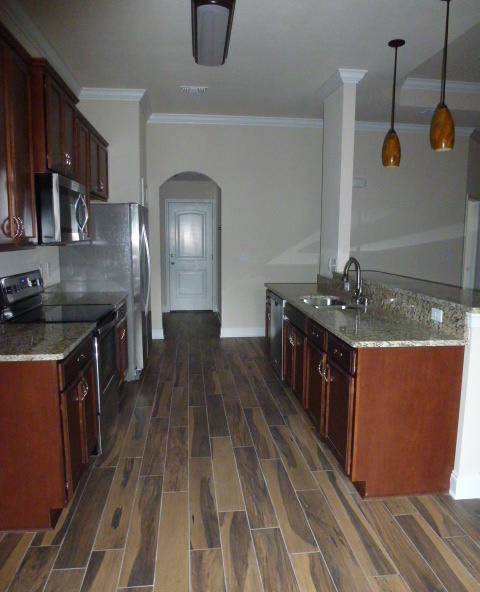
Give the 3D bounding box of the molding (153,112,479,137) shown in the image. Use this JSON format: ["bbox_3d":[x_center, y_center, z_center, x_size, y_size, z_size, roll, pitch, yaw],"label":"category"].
[{"bbox_3d":[1.087,-2.391,6.172,4.600,0.120,0.100,-1,8,-7],"label":"molding"}]

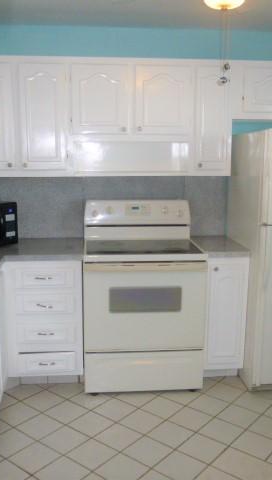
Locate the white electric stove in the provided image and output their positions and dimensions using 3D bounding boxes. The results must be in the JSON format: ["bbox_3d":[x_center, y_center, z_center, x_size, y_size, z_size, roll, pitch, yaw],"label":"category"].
[{"bbox_3d":[0.033,0.351,3.168,0.764,1.180,0.680,-1,11,-5],"label":"white electric stove"}]

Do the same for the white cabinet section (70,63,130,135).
[{"bbox_3d":[-0.245,-0.940,3.159,0.380,0.444,0.312,-1,11,-6],"label":"white cabinet section"}]

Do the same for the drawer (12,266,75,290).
[{"bbox_3d":[-0.572,0.188,3.033,0.365,0.145,0.470,-1,11,-5],"label":"drawer"}]

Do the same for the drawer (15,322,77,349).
[{"bbox_3d":[-0.585,0.569,3.167,0.381,0.185,0.450,-1,11,-6],"label":"drawer"}]

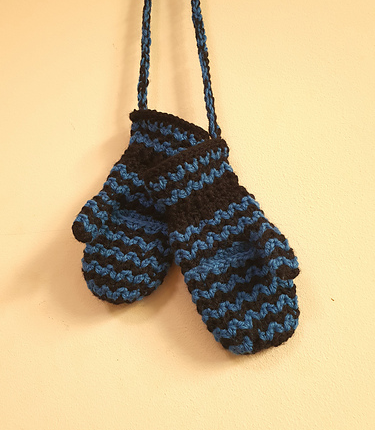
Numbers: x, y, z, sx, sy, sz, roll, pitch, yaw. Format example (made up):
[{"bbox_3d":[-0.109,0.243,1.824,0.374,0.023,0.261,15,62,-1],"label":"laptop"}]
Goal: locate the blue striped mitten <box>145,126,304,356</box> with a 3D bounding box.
[{"bbox_3d":[0.036,0.028,0.300,0.088,0.172,0.040,-24,3,1],"label":"blue striped mitten"}]

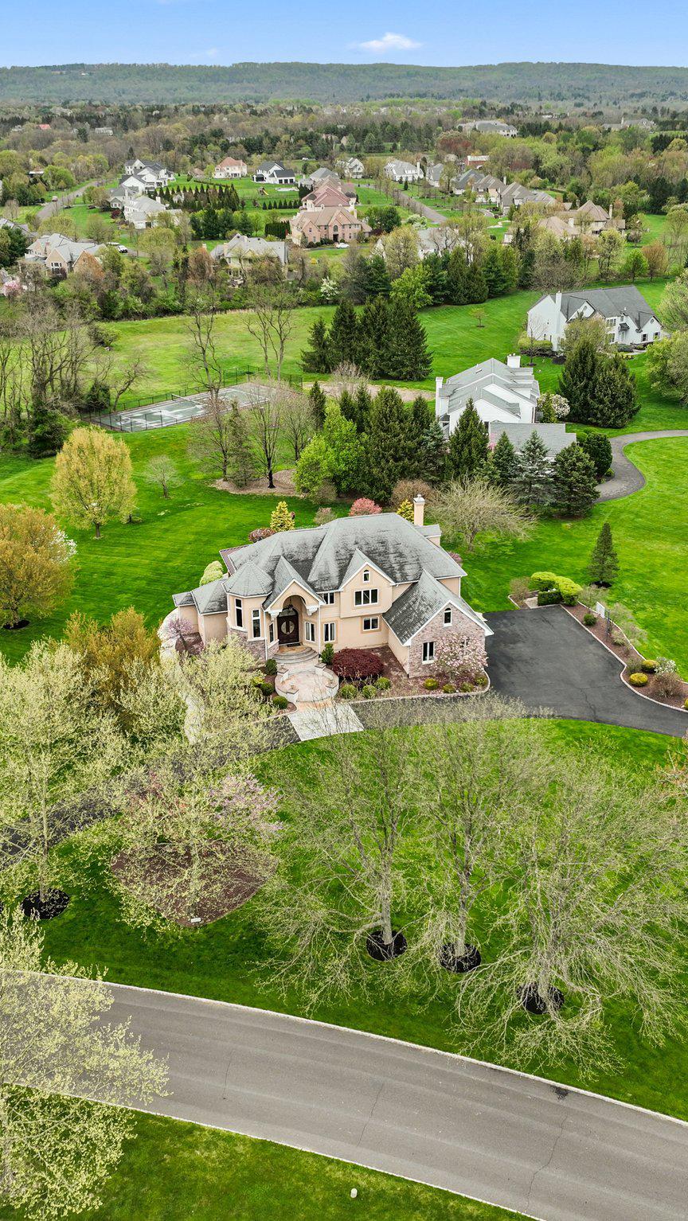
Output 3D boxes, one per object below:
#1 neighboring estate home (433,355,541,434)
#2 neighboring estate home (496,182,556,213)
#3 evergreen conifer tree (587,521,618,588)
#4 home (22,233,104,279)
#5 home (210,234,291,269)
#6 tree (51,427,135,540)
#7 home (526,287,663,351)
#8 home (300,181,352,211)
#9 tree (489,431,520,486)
[{"bbox_3d":[22.600,-32.220,173.890,16.500,10.800,21.500,3,25,6],"label":"neighboring estate home"},{"bbox_3d":[75.300,-168.270,462.420,22.000,10.500,23.000,-2,25,-5],"label":"neighboring estate home"},{"bbox_3d":[28.610,-6.310,123.130,3.110,7.260,3.110,6,26,13],"label":"evergreen conifer tree"},{"bbox_3d":[-78.700,-99.560,314.430,19.500,10.000,16.000,2,25,5],"label":"home"},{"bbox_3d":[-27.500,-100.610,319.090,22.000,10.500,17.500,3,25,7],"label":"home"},{"bbox_3d":[-29.870,-14.890,134.040,9.420,13.480,9.420,-6,26,-12],"label":"tree"},{"bbox_3d":[51.000,-60.170,230.180,24.000,10.000,13.000,-12,28,-24],"label":"home"},{"bbox_3d":[-7.000,-168.830,461.980,20.000,10.500,20.000,-1,25,-3],"label":"home"},{"bbox_3d":[20.900,-19.640,146.470,4.100,7.500,4.100,0,25,0],"label":"tree"}]

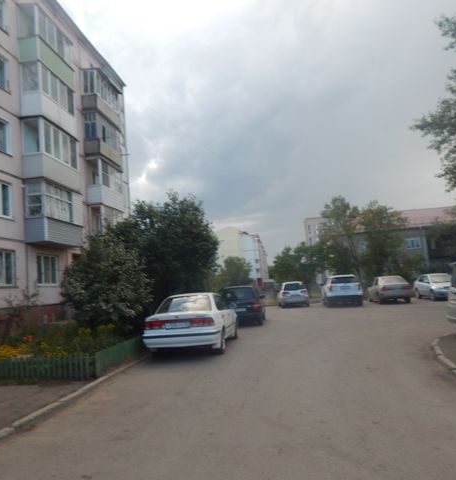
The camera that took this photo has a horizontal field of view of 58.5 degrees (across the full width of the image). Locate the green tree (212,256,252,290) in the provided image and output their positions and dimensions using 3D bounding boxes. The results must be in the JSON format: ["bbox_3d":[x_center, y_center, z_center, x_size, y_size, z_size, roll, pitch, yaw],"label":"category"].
[{"bbox_3d":[0.371,3.727,37.816,3.504,4.164,3.329,-6,-6,8],"label":"green tree"}]

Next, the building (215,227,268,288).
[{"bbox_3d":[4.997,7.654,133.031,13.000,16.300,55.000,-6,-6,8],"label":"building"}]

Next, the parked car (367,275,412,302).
[{"bbox_3d":[8.735,2.720,22.230,1.692,1.426,4.510,-6,-6,11],"label":"parked car"}]

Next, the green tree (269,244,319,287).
[{"bbox_3d":[5.308,2.672,32.855,3.925,4.433,3.533,-6,-6,10],"label":"green tree"}]

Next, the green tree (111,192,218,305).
[{"bbox_3d":[-3.006,0.857,20.052,5.246,6.312,4.984,-6,-6,8],"label":"green tree"}]

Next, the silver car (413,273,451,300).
[{"bbox_3d":[11.549,2.507,22.145,1.699,1.408,4.397,-6,-6,10],"label":"silver car"}]

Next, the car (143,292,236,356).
[{"bbox_3d":[-0.783,2.107,10.659,1.672,1.444,4.185,-6,-6,6],"label":"car"}]

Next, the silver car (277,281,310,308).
[{"bbox_3d":[4.011,3.387,25.446,1.705,1.534,4.301,-5,-6,5],"label":"silver car"}]

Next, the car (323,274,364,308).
[{"bbox_3d":[6.360,2.857,22.960,1.856,1.674,4.553,-6,-6,11],"label":"car"}]

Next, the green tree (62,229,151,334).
[{"bbox_3d":[-4.007,1.496,13.555,2.909,3.725,2.763,-6,-6,8],"label":"green tree"}]

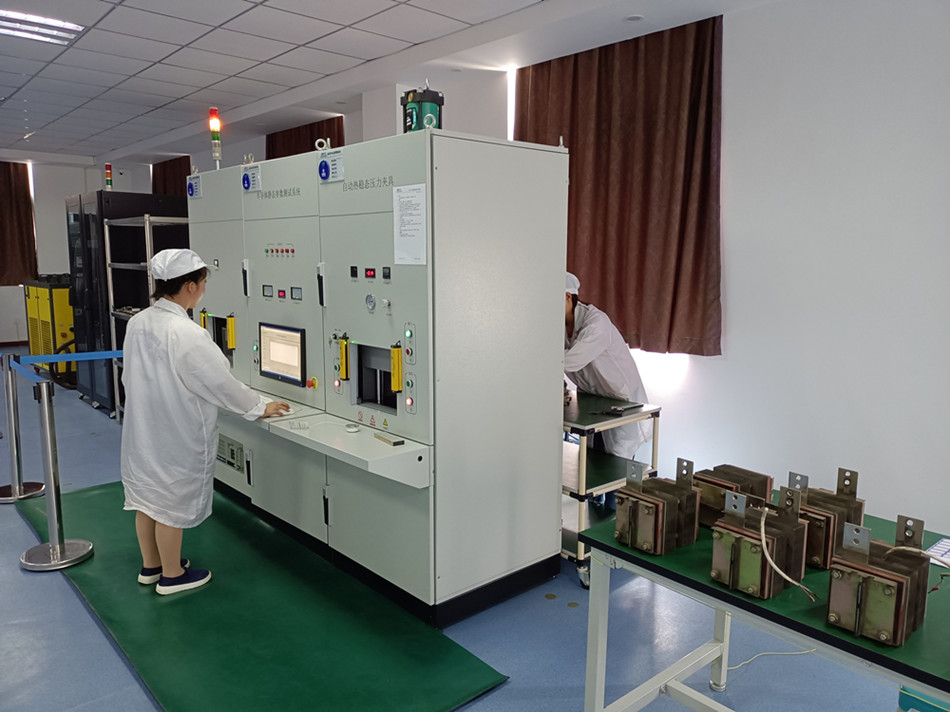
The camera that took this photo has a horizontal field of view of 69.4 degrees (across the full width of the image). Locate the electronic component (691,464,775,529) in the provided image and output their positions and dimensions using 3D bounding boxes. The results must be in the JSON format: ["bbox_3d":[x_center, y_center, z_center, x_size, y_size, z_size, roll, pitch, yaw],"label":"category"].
[{"bbox_3d":[0.779,0.427,2.025,0.178,0.137,0.220,-8,13,-42],"label":"electronic component"}]

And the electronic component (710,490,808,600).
[{"bbox_3d":[0.695,0.442,1.672,0.178,0.222,0.140,-7,12,-37],"label":"electronic component"}]

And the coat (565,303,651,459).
[{"bbox_3d":[0.658,0.115,3.942,0.680,0.890,0.540,-8,13,-42],"label":"coat"}]

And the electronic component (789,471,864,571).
[{"bbox_3d":[0.914,0.419,1.815,0.178,0.222,0.140,-6,11,-35],"label":"electronic component"}]

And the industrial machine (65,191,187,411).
[{"bbox_3d":[-3.378,-0.553,6.902,0.950,2.050,1.180,-8,13,-42],"label":"industrial machine"}]

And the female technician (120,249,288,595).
[{"bbox_3d":[-1.327,0.295,3.258,0.640,1.580,0.580,-8,13,-42],"label":"female technician"}]

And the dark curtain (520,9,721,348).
[{"bbox_3d":[0.808,-0.998,4.333,0.120,1.840,1.620,-8,13,-42],"label":"dark curtain"}]

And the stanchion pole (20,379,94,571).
[{"bbox_3d":[-2.173,0.581,3.499,0.330,0.930,0.330,-8,13,-42],"label":"stanchion pole"}]

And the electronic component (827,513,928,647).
[{"bbox_3d":[0.878,0.474,1.485,0.170,0.222,0.140,-8,12,-41],"label":"electronic component"}]

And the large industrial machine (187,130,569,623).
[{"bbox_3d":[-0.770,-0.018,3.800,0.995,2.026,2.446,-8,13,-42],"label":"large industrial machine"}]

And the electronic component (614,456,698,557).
[{"bbox_3d":[0.504,0.405,1.893,0.178,0.222,0.140,-7,12,-37],"label":"electronic component"}]

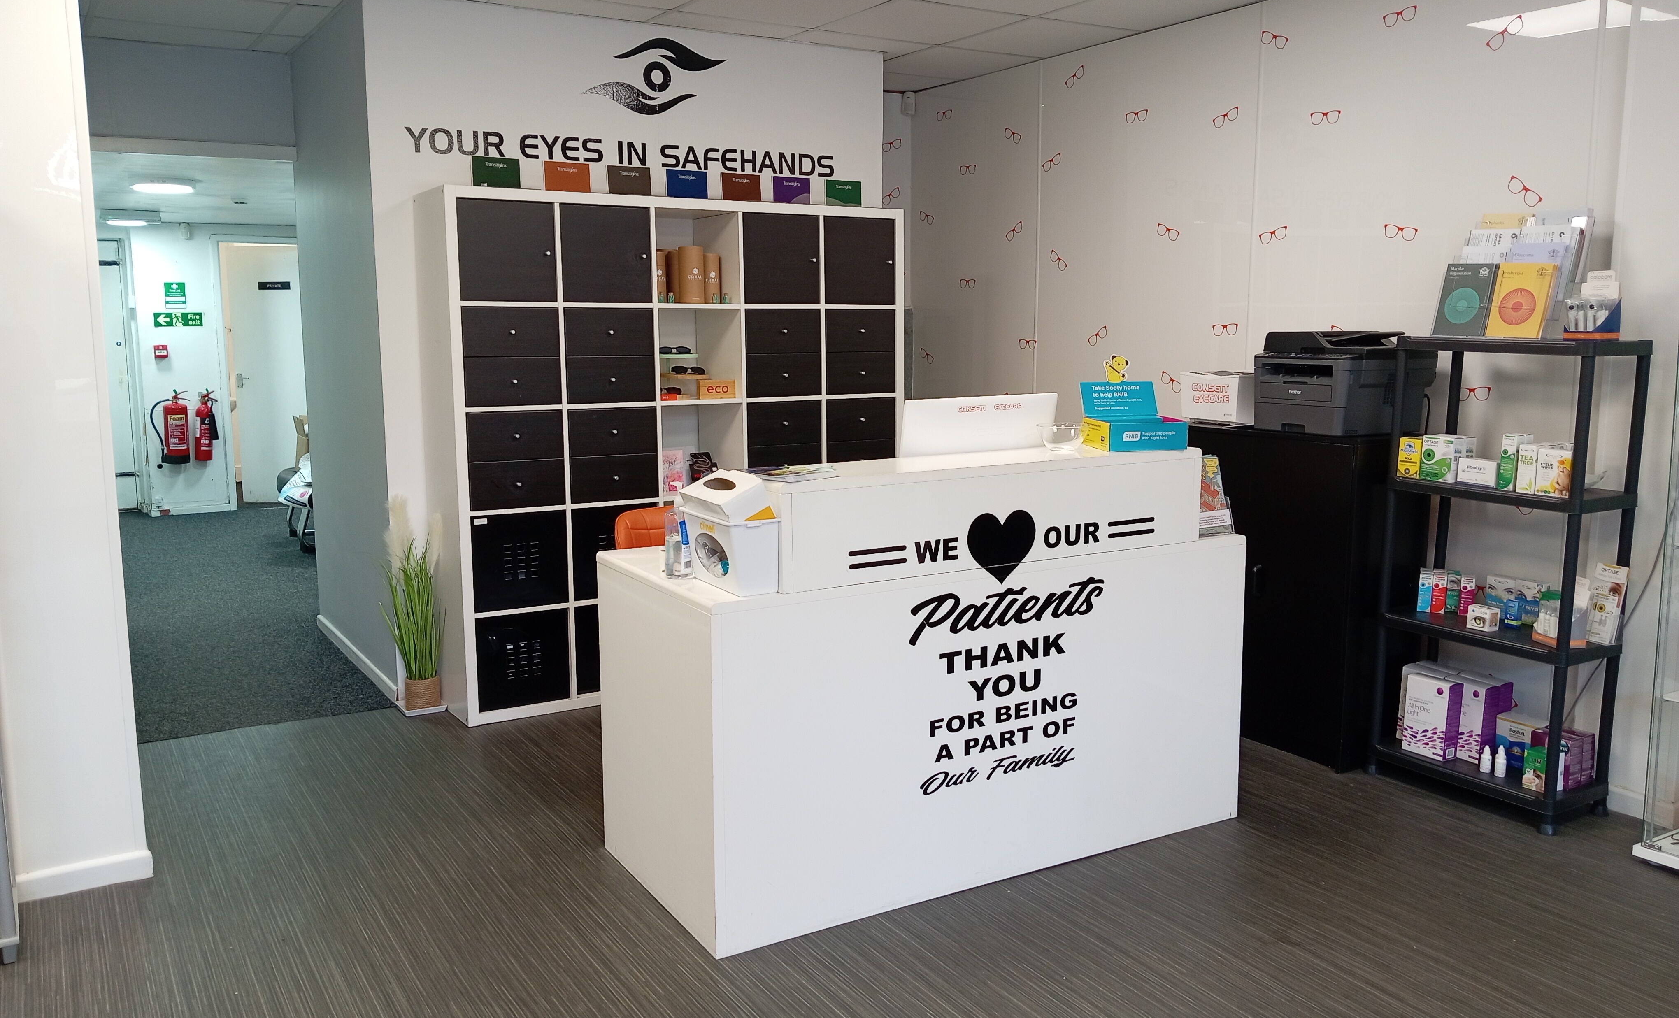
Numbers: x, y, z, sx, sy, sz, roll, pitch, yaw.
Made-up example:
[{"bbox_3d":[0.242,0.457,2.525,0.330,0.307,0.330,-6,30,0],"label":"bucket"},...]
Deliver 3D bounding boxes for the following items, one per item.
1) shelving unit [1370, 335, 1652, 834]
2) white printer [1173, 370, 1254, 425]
[{"bbox_3d":[1.901,0.184,3.768,0.295,1.330,0.575,-5,10,-31],"label":"shelving unit"},{"bbox_3d":[1.416,-0.391,4.608,0.340,0.178,0.240,-5,10,-32],"label":"white printer"}]

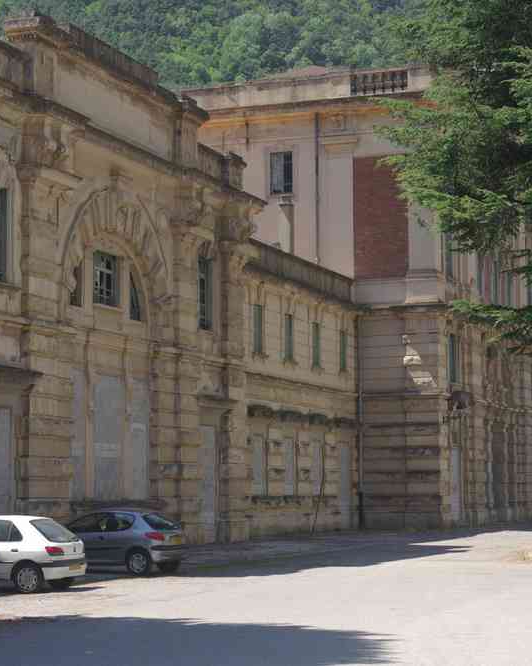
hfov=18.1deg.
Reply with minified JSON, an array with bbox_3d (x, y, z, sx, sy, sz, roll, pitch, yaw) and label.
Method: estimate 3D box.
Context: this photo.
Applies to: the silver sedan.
[{"bbox_3d":[-3.844,4.924,39.220,3.835,1.428,1.652,-2,-6,21],"label":"silver sedan"}]

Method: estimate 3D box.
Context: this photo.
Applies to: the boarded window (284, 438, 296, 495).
[{"bbox_3d":[0.880,5.268,65.726,0.200,2.219,1.138,-3,-6,21],"label":"boarded window"}]

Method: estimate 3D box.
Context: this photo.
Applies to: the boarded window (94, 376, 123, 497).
[{"bbox_3d":[-4.763,3.130,49.815,0.200,3.724,1.901,-3,-6,21],"label":"boarded window"}]

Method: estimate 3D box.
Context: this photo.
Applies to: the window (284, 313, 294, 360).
[{"bbox_3d":[0.862,0.160,66.278,0.200,1.879,1.068,-3,-6,21],"label":"window"}]

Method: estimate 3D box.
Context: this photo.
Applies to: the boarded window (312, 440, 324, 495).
[{"bbox_3d":[2.079,5.547,68.828,0.200,2.222,1.248,-3,-6,21],"label":"boarded window"}]

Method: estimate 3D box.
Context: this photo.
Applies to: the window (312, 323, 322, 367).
[{"bbox_3d":[2.076,0.521,69.410,0.200,1.926,1.134,-3,-6,21],"label":"window"}]

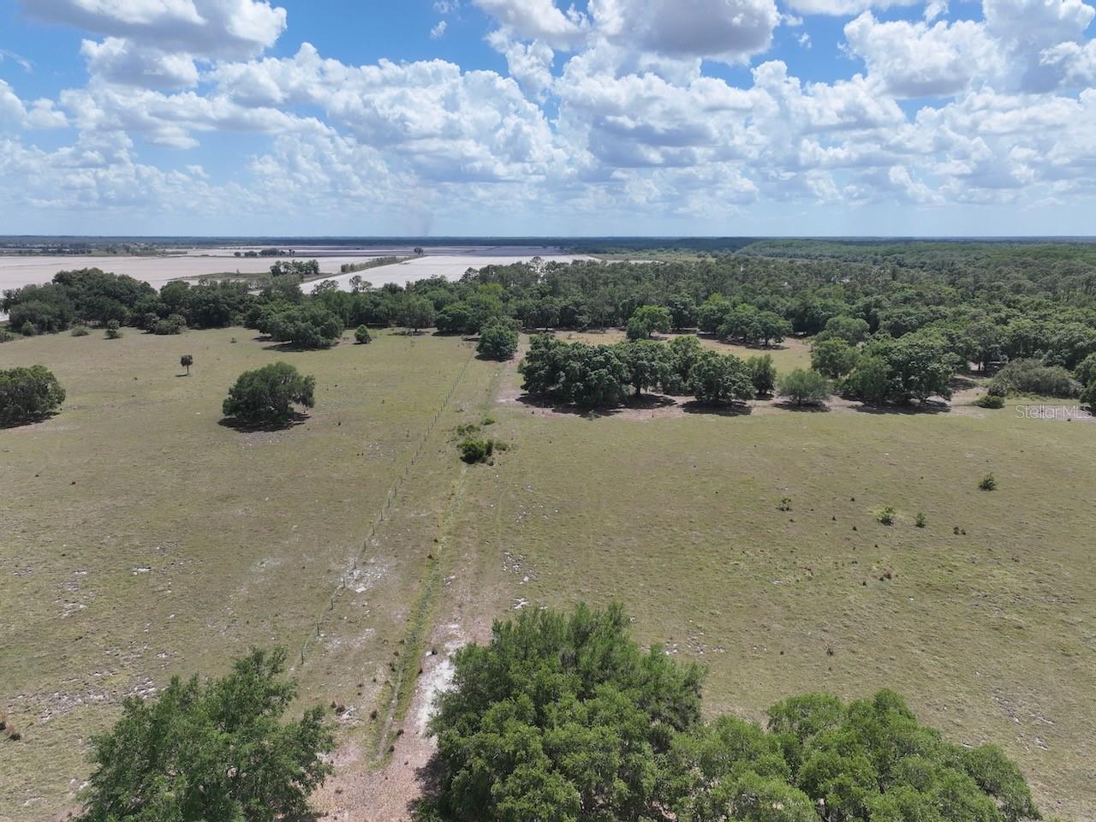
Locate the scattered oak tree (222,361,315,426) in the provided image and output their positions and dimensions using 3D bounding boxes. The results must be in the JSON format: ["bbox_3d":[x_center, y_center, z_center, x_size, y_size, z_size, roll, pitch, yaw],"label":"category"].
[{"bbox_3d":[-56.954,-3.944,155.399,18.000,11.900,17.000,-5,14,-20],"label":"scattered oak tree"}]

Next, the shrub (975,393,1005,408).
[{"bbox_3d":[95.200,-2.385,163.681,6.100,2.800,5.600,0,13,0],"label":"shrub"}]

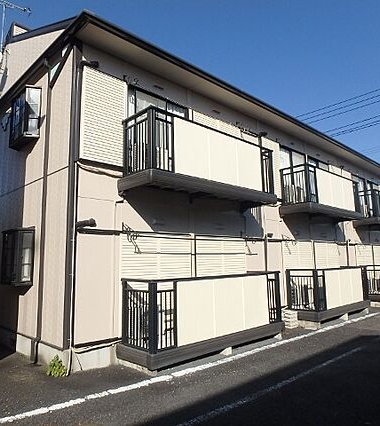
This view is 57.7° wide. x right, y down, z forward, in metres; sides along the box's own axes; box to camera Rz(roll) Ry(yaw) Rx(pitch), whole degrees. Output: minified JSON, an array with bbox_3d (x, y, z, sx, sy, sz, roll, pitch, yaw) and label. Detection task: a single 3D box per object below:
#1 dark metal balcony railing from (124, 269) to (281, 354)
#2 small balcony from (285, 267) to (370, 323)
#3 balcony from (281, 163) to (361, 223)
[{"bbox_3d":[0.422,1.777,6.782,3.610,1.085,0.876,7,-11,-44],"label":"dark metal balcony railing"},{"bbox_3d":[4.297,2.326,10.455,3.606,1.289,0.905,7,-11,-44],"label":"small balcony"},{"bbox_3d":[4.177,-0.470,10.755,3.606,1.321,0.905,7,-11,-44],"label":"balcony"}]

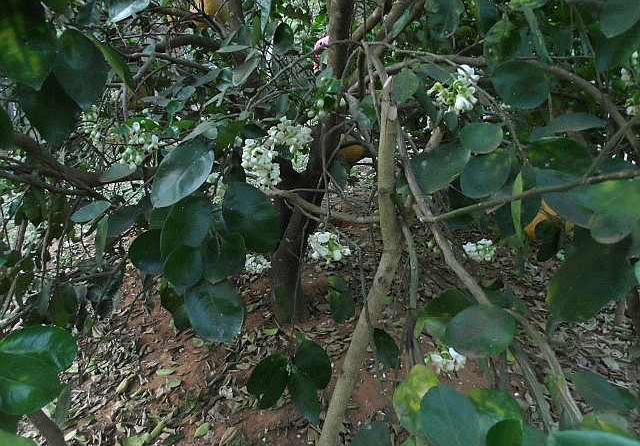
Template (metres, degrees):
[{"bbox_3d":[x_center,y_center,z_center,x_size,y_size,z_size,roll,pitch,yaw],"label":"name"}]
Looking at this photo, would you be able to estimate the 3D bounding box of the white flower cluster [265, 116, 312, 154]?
[{"bbox_3d":[-0.082,-0.224,1.150,0.124,0.098,0.095,0,13,0],"label":"white flower cluster"}]

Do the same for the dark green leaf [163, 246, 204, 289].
[{"bbox_3d":[-0.255,0.085,0.830,0.079,0.086,0.040,0,13,0],"label":"dark green leaf"}]

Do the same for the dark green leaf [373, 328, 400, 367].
[{"bbox_3d":[0.165,0.309,1.100,0.069,0.099,0.040,-5,14,-20],"label":"dark green leaf"}]

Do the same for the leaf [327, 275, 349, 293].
[{"bbox_3d":[0.053,0.187,1.350,0.067,0.055,0.040,0,13,0],"label":"leaf"}]

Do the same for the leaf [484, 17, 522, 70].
[{"bbox_3d":[0.392,-0.382,0.950,0.079,0.124,0.040,0,13,0],"label":"leaf"}]

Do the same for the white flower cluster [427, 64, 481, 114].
[{"bbox_3d":[0.292,-0.292,0.970,0.118,0.105,0.095,0,13,0],"label":"white flower cluster"}]

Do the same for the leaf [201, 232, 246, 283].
[{"bbox_3d":[-0.183,0.068,0.850,0.084,0.103,0.040,0,13,0],"label":"leaf"}]

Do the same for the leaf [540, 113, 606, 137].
[{"bbox_3d":[0.481,-0.184,0.850,0.140,0.052,0.060,0,13,0],"label":"leaf"}]

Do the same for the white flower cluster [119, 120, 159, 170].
[{"bbox_3d":[-0.491,-0.212,1.200,0.108,0.135,0.100,0,13,0],"label":"white flower cluster"}]

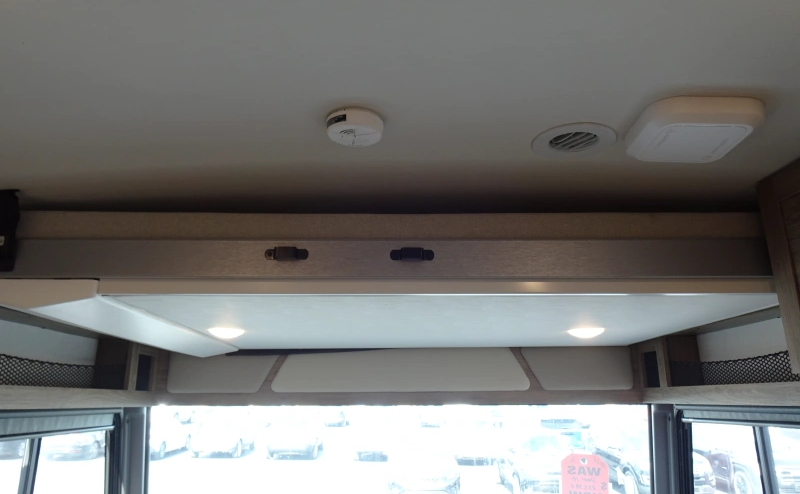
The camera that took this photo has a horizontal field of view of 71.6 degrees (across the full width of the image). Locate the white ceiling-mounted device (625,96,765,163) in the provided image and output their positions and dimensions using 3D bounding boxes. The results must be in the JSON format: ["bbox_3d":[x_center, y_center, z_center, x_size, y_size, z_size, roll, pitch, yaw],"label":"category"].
[{"bbox_3d":[0.538,-0.208,1.033,0.202,0.041,0.202,0,-16,-1],"label":"white ceiling-mounted device"}]

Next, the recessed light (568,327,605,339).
[{"bbox_3d":[0.617,0.287,1.837,0.112,0.022,0.112,0,-16,0],"label":"recessed light"}]

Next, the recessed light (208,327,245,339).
[{"bbox_3d":[-0.574,0.287,1.837,0.112,0.022,0.112,0,-16,0],"label":"recessed light"}]

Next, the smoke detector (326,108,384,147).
[{"bbox_3d":[-0.083,-0.221,1.036,0.107,0.030,0.107,0,-16,0],"label":"smoke detector"}]

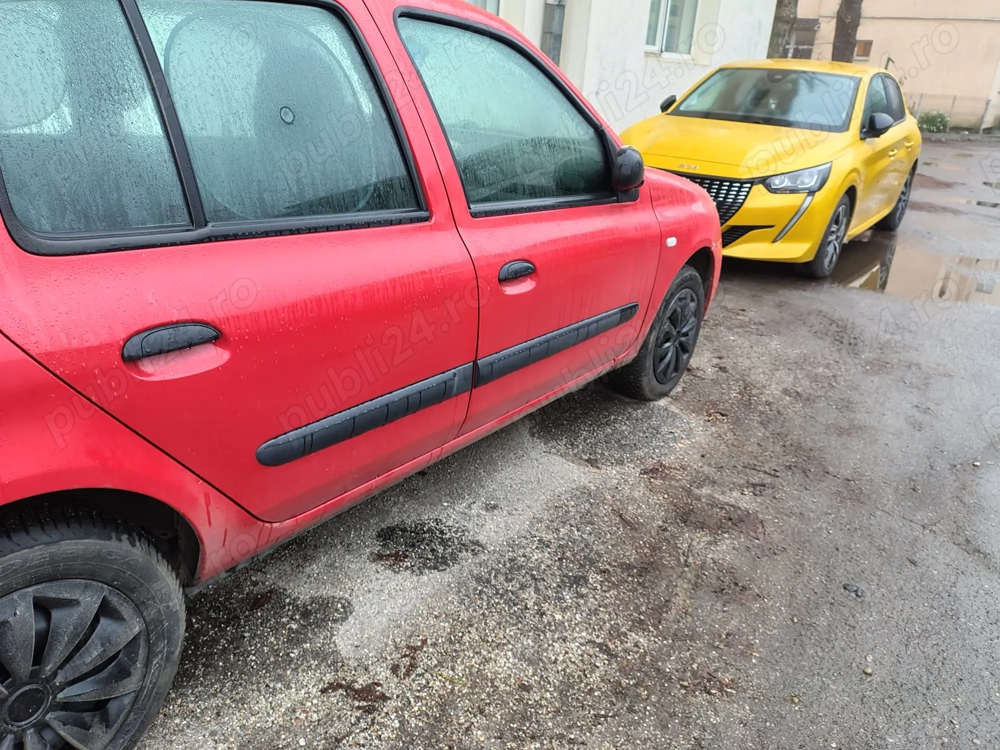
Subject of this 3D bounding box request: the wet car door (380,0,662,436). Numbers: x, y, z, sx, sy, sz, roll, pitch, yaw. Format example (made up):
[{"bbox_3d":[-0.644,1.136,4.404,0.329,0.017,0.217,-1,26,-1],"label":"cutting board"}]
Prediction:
[{"bbox_3d":[0.143,-0.461,2.123,0.250,1.020,1.170,18,26,33],"label":"wet car door"}]

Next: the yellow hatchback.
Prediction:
[{"bbox_3d":[2.520,-1.942,6.430,1.790,1.440,4.050,18,27,34],"label":"yellow hatchback"}]

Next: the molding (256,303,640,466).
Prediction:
[{"bbox_3d":[-0.007,-0.034,1.906,0.036,0.080,1.510,18,24,33],"label":"molding"}]

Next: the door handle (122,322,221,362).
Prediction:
[{"bbox_3d":[-0.517,-0.053,1.144,0.035,0.050,0.165,18,26,33],"label":"door handle"}]

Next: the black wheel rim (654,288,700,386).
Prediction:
[{"bbox_3d":[0.711,-0.162,3.010,0.090,0.395,0.395,18,26,33],"label":"black wheel rim"}]

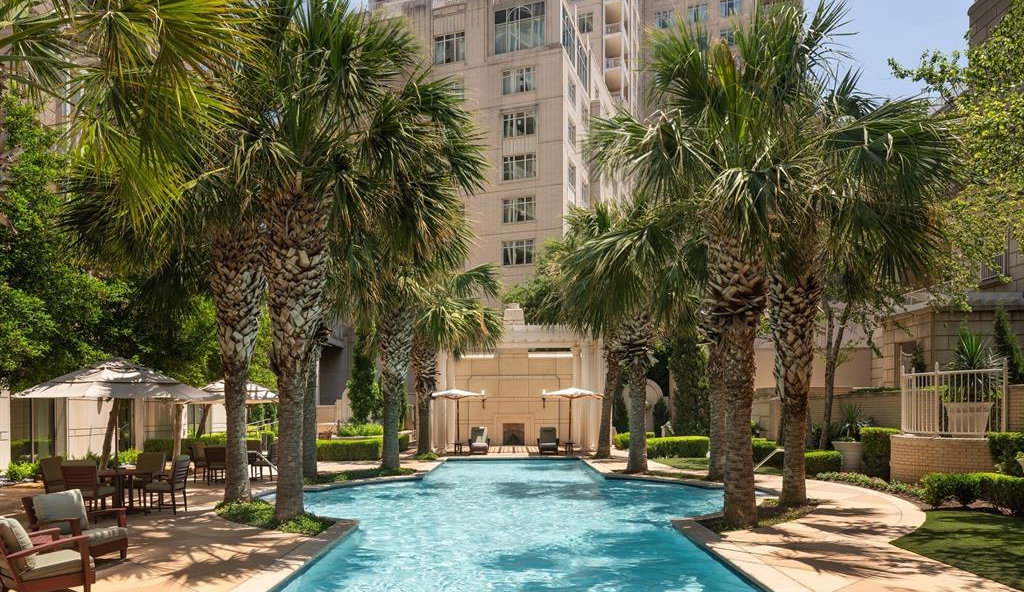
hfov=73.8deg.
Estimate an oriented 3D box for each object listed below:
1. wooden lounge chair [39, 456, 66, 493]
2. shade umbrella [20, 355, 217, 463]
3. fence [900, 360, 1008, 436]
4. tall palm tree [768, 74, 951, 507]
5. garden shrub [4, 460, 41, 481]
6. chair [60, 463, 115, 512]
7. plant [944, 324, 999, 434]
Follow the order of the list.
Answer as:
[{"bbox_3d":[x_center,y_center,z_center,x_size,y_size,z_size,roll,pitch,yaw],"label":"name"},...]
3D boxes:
[{"bbox_3d":[-7.212,3.027,10.900,0.640,0.950,0.580,-1,-6,7],"label":"wooden lounge chair"},{"bbox_3d":[-6.491,2.290,11.200,2.950,2.580,2.950,0,-6,0],"label":"shade umbrella"},{"bbox_3d":[8.894,2.103,14.000,0.800,1.480,2.700,1,-5,-14],"label":"fence"},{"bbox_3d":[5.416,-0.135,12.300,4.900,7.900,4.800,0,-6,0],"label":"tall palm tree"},{"bbox_3d":[-11.549,4.105,16.100,0.820,0.510,0.720,0,-5,0],"label":"garden shrub"},{"bbox_3d":[-6.300,2.915,10.200,0.550,0.910,0.610,0,-5,6],"label":"chair"},{"bbox_3d":[9.944,1.887,14.800,1.220,2.350,1.220,0,-7,0],"label":"plant"}]

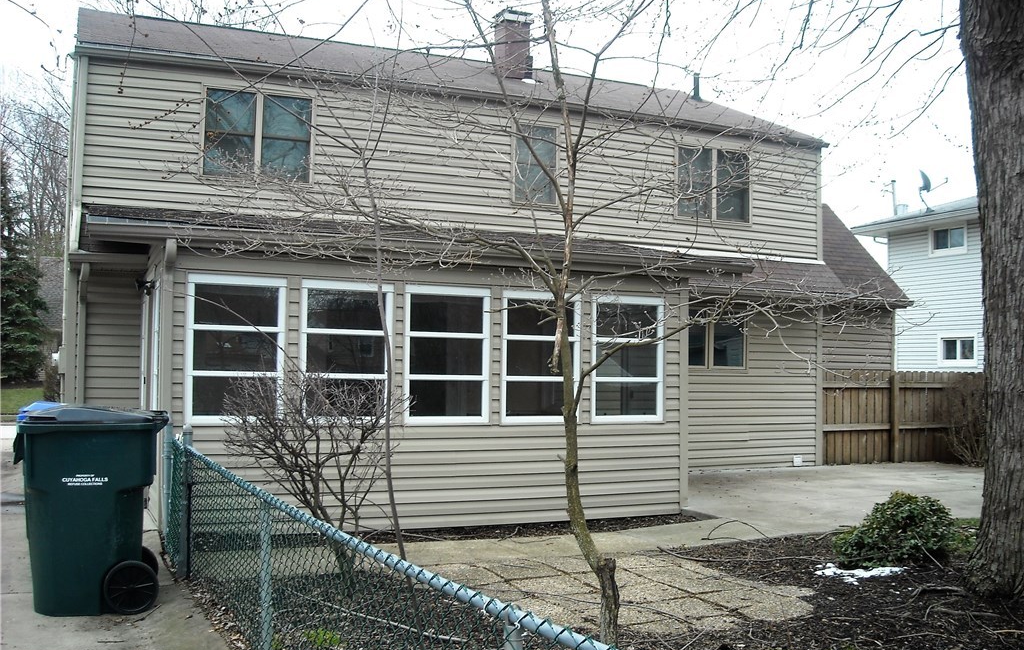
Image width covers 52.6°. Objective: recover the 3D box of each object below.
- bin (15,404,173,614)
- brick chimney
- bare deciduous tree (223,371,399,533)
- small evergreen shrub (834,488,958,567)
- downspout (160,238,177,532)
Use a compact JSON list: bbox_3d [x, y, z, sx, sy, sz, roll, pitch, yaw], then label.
[{"bbox_3d":[-2.399,1.043,5.920,0.800,1.120,0.700,2,-3,-25],"label":"bin"},{"bbox_3d":[0.007,-4.017,14.800,0.460,0.980,0.460,2,-3,-25],"label":"brick chimney"},{"bbox_3d":[-1.246,0.989,6.500,1.130,1.400,1.050,2,-3,-25],"label":"bare deciduous tree"},{"bbox_3d":[2.697,1.421,7.300,0.850,0.520,0.780,2,-3,-25],"label":"small evergreen shrub"},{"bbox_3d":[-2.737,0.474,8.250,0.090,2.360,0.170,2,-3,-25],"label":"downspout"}]

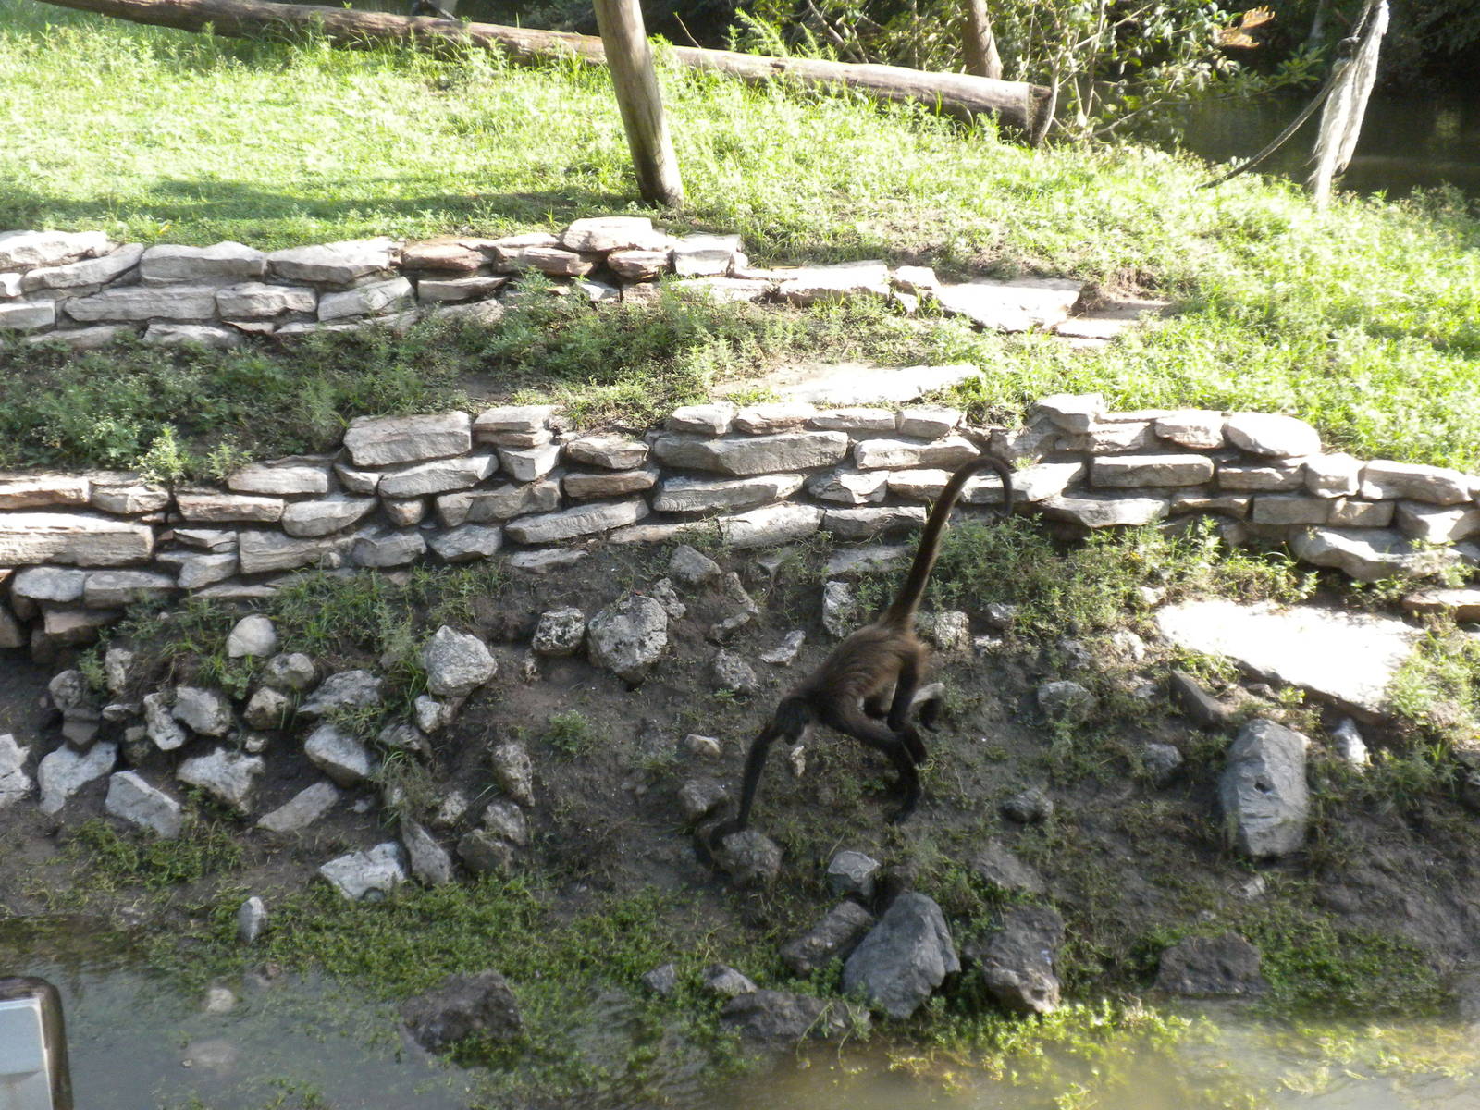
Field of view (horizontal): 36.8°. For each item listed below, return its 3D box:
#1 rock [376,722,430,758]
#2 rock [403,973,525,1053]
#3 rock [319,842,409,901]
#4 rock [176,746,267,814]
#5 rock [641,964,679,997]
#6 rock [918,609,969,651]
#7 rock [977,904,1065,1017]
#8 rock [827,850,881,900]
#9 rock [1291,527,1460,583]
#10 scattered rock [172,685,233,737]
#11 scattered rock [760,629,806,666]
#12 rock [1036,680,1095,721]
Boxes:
[{"bbox_3d":[-1.076,0.593,7.100,0.170,0.090,0.110,22,42,26],"label":"rock"},{"bbox_3d":[-0.684,1.123,5.468,0.301,0.185,0.195,0,18,0],"label":"rock"},{"bbox_3d":[-0.988,0.833,5.843,0.234,0.138,0.143,0,18,0],"label":"rock"},{"bbox_3d":[-1.410,0.612,6.038,0.236,0.164,0.154,0,18,0],"label":"rock"},{"bbox_3d":[-0.210,1.120,5.852,0.100,0.084,0.085,0,18,0],"label":"rock"},{"bbox_3d":[0.662,0.246,7.231,0.173,0.096,0.141,2,20,5],"label":"rock"},{"bbox_3d":[0.814,1.179,6.451,0.250,0.250,0.230,3,20,8],"label":"rock"},{"bbox_3d":[0.294,0.826,5.736,0.137,0.116,0.113,0,18,0],"label":"rock"},{"bbox_3d":[2.112,0.002,7.389,0.550,0.102,0.281,6,21,16],"label":"rock"},{"bbox_3d":[-1.612,0.468,6.666,0.184,0.148,0.156,0,18,0],"label":"scattered rock"},{"bbox_3d":[0.136,0.301,7.179,0.146,0.090,0.112,0,20,1],"label":"scattered rock"},{"bbox_3d":[1.038,0.466,7.090,0.185,0.115,0.140,0,32,0],"label":"rock"}]

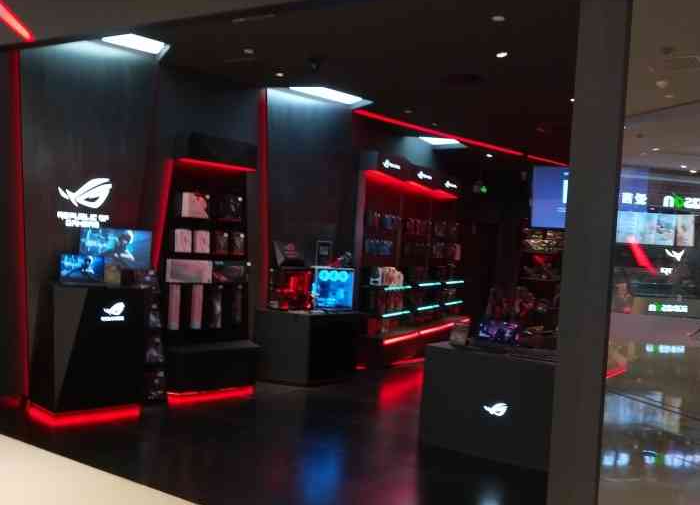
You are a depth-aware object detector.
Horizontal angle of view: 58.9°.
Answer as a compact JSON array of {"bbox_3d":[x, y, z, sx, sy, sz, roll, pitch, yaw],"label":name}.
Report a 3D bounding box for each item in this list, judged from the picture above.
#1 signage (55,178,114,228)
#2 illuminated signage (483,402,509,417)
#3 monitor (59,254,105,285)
[{"bbox_3d":[-2.371,-0.446,5.536,0.460,0.440,0.030,0,4,-30],"label":"signage"},{"bbox_3d":[1.044,1.127,4.450,0.175,0.090,0.020,4,4,29],"label":"illuminated signage"},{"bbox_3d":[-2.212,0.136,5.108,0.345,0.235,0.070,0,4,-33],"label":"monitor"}]

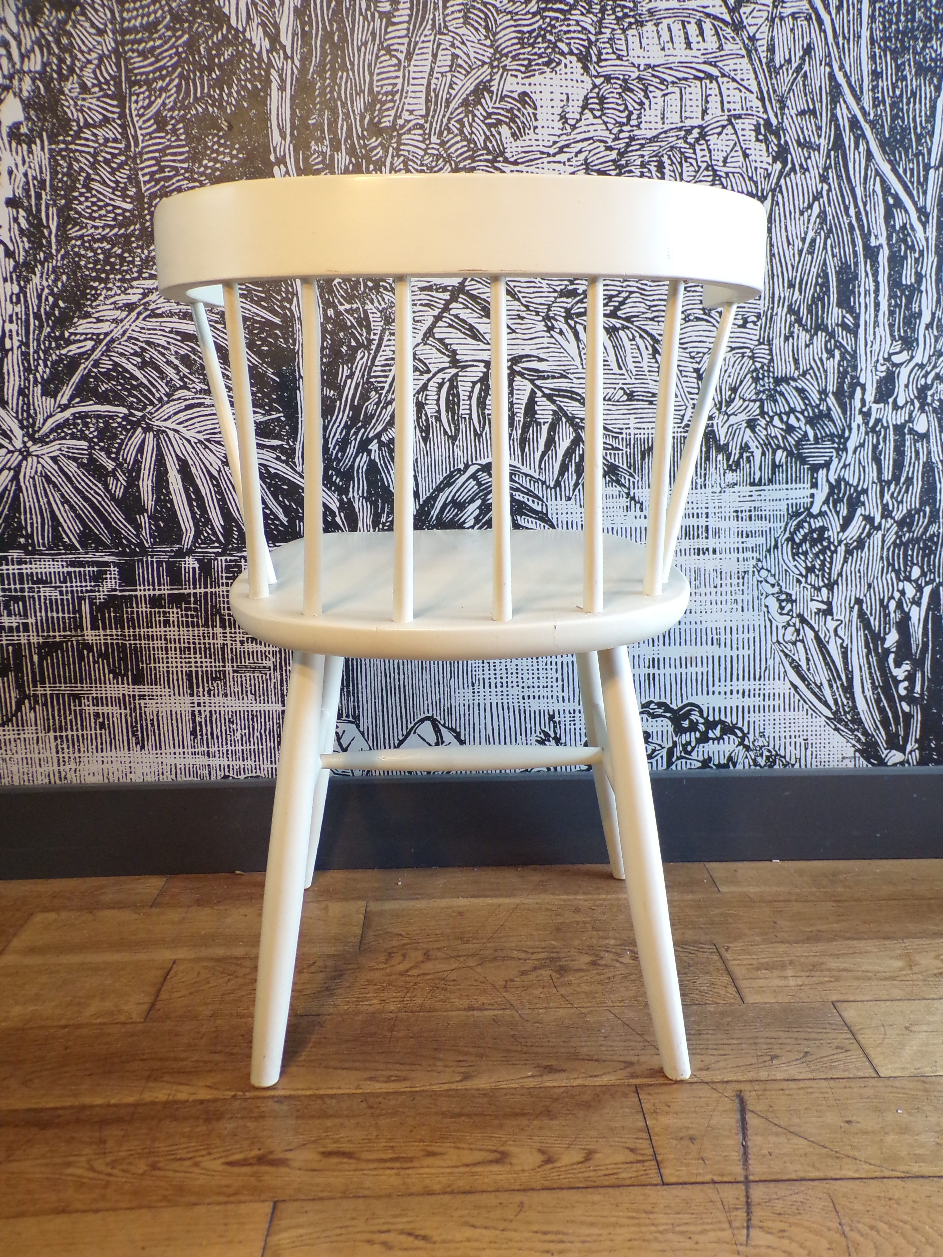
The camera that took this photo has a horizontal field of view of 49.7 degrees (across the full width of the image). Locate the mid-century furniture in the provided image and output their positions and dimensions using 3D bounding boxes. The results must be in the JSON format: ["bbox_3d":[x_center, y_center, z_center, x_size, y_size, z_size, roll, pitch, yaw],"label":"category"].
[{"bbox_3d":[-0.004,0.001,1.033,0.524,0.772,0.442,-1,13,-1],"label":"mid-century furniture"}]

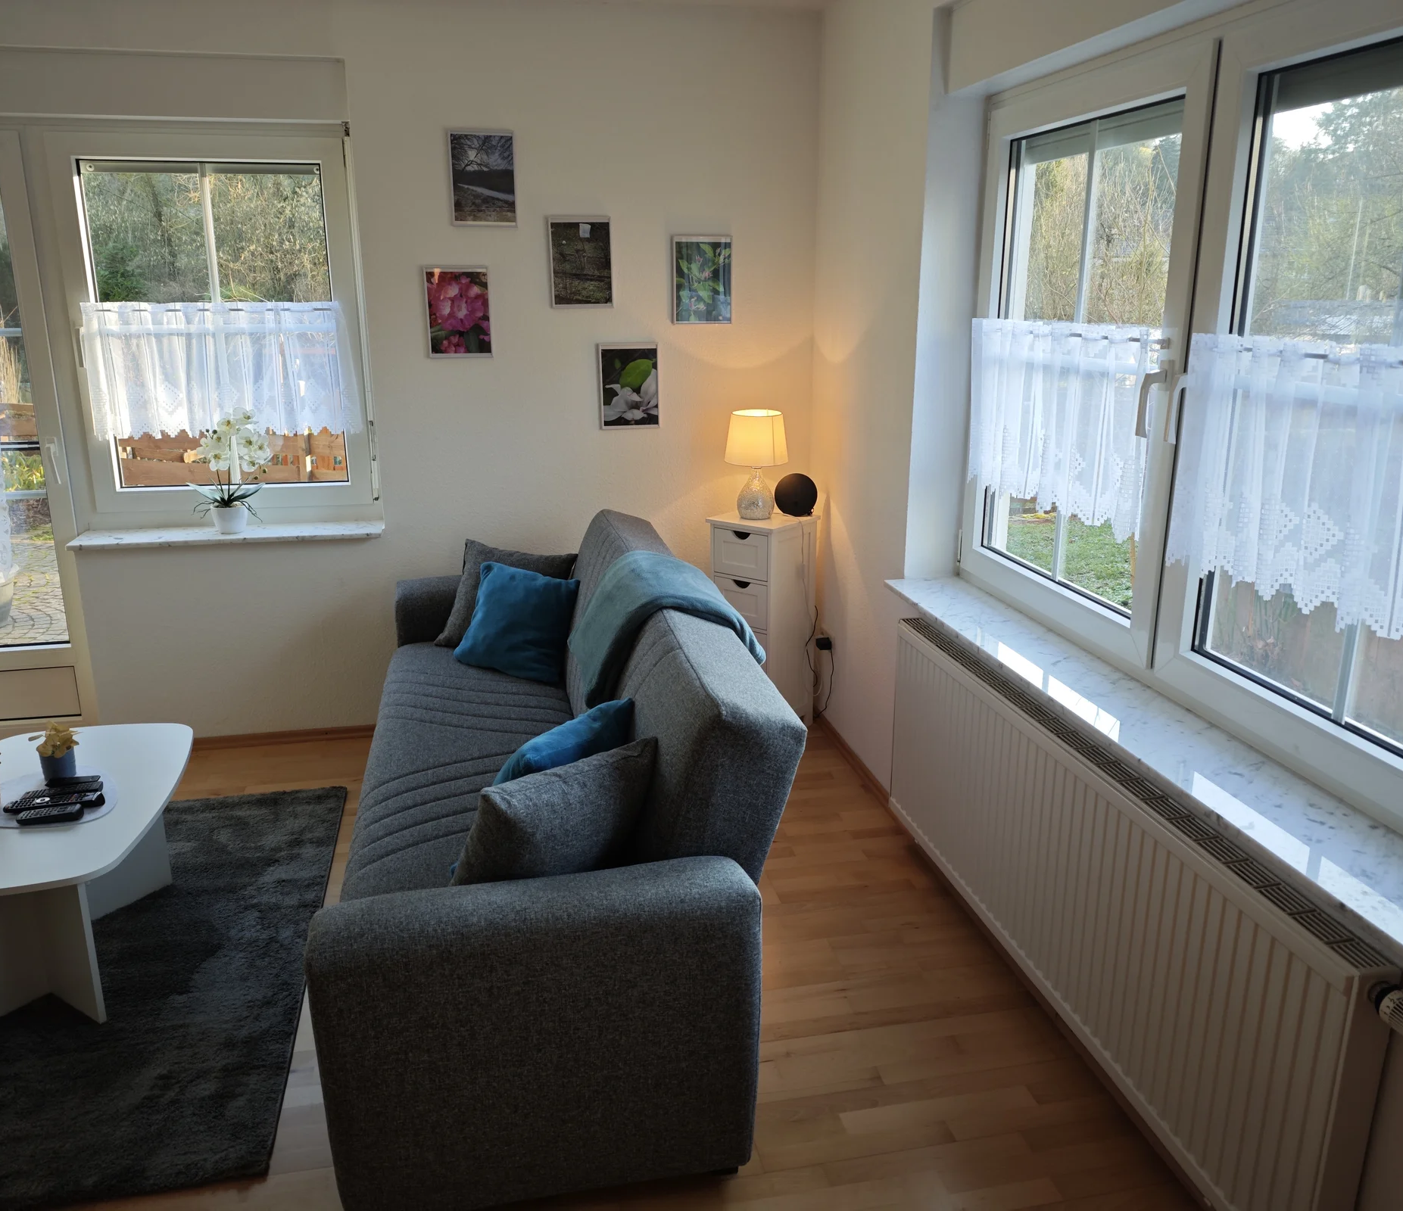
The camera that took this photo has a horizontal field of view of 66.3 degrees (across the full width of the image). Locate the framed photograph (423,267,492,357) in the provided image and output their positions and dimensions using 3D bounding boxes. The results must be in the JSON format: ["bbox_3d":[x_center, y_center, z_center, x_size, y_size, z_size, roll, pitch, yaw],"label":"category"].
[{"bbox_3d":[-0.841,-1.015,3.723,0.216,0.305,0.018,-3,16,-11],"label":"framed photograph"}]

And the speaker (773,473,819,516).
[{"bbox_3d":[0.350,-0.410,3.988,0.150,0.143,0.150,12,20,37],"label":"speaker"}]

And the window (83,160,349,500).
[{"bbox_3d":[-1.676,-0.954,3.734,0.780,1.090,0.080,-3,16,-11],"label":"window"}]

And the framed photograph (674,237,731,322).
[{"bbox_3d":[0.003,-1.166,3.852,0.216,0.305,0.018,-3,16,-11],"label":"framed photograph"}]

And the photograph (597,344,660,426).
[{"bbox_3d":[-0.262,-0.798,3.902,0.216,0.305,0.018,-3,16,-11],"label":"photograph"}]

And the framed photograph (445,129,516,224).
[{"bbox_3d":[-0.739,-1.442,3.632,0.216,0.305,0.020,-3,16,-11],"label":"framed photograph"}]

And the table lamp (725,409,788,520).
[{"bbox_3d":[0.201,-0.510,3.925,0.232,0.380,0.232,0,16,0],"label":"table lamp"}]

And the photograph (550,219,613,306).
[{"bbox_3d":[-0.421,-1.203,3.767,0.217,0.306,0.020,-3,16,-11],"label":"photograph"}]

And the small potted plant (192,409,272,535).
[{"bbox_3d":[-1.671,-0.483,3.825,0.268,0.428,0.180,-3,16,-11],"label":"small potted plant"}]

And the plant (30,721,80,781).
[{"bbox_3d":[-1.607,0.365,2.673,0.112,0.139,0.102,-3,16,-11],"label":"plant"}]

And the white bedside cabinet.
[{"bbox_3d":[0.232,0.076,4.048,0.302,0.820,0.302,12,20,37],"label":"white bedside cabinet"}]

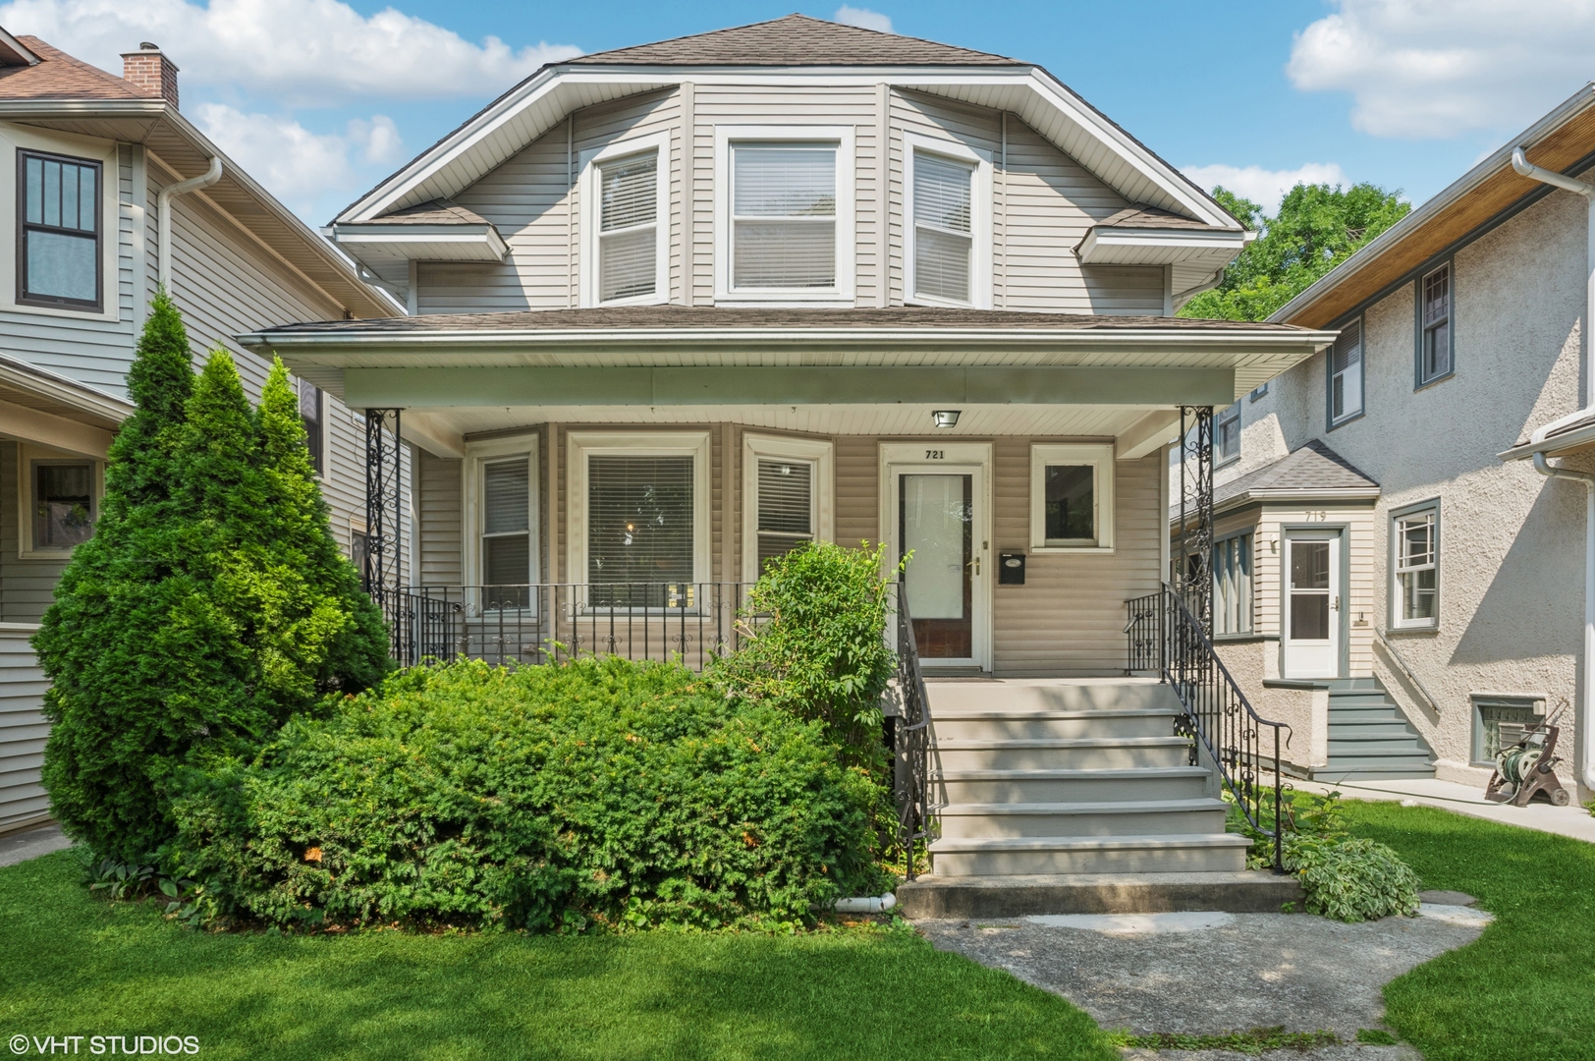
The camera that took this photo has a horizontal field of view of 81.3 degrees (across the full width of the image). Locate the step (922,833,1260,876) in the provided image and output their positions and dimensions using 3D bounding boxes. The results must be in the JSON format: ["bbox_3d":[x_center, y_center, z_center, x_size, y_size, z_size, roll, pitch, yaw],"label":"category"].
[{"bbox_3d":[1.923,2.163,6.170,2.070,0.205,0.310,0,-4,0],"label":"step"}]

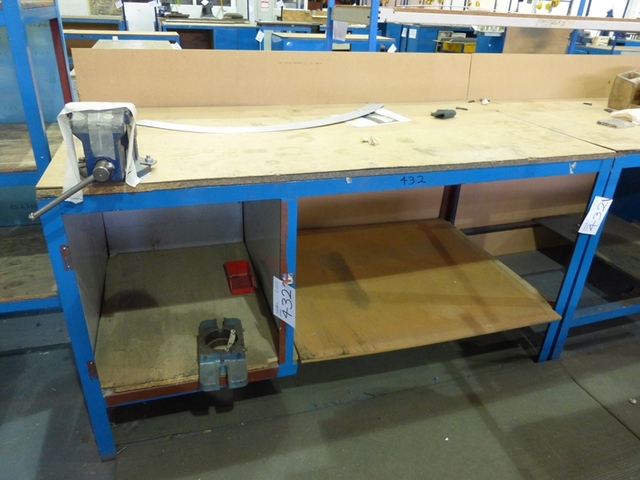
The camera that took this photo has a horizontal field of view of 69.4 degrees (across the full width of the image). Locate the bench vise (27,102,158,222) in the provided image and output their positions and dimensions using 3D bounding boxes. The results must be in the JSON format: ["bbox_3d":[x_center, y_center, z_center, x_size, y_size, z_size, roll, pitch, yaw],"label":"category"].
[{"bbox_3d":[-0.567,-0.242,1.180,0.277,0.225,0.380,-6,28,-15],"label":"bench vise"}]

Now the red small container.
[{"bbox_3d":[-0.343,0.158,1.975,0.096,0.069,0.169,-5,28,-14],"label":"red small container"}]

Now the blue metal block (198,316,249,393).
[{"bbox_3d":[-0.313,0.360,1.484,0.140,0.103,0.204,-3,28,-11],"label":"blue metal block"}]

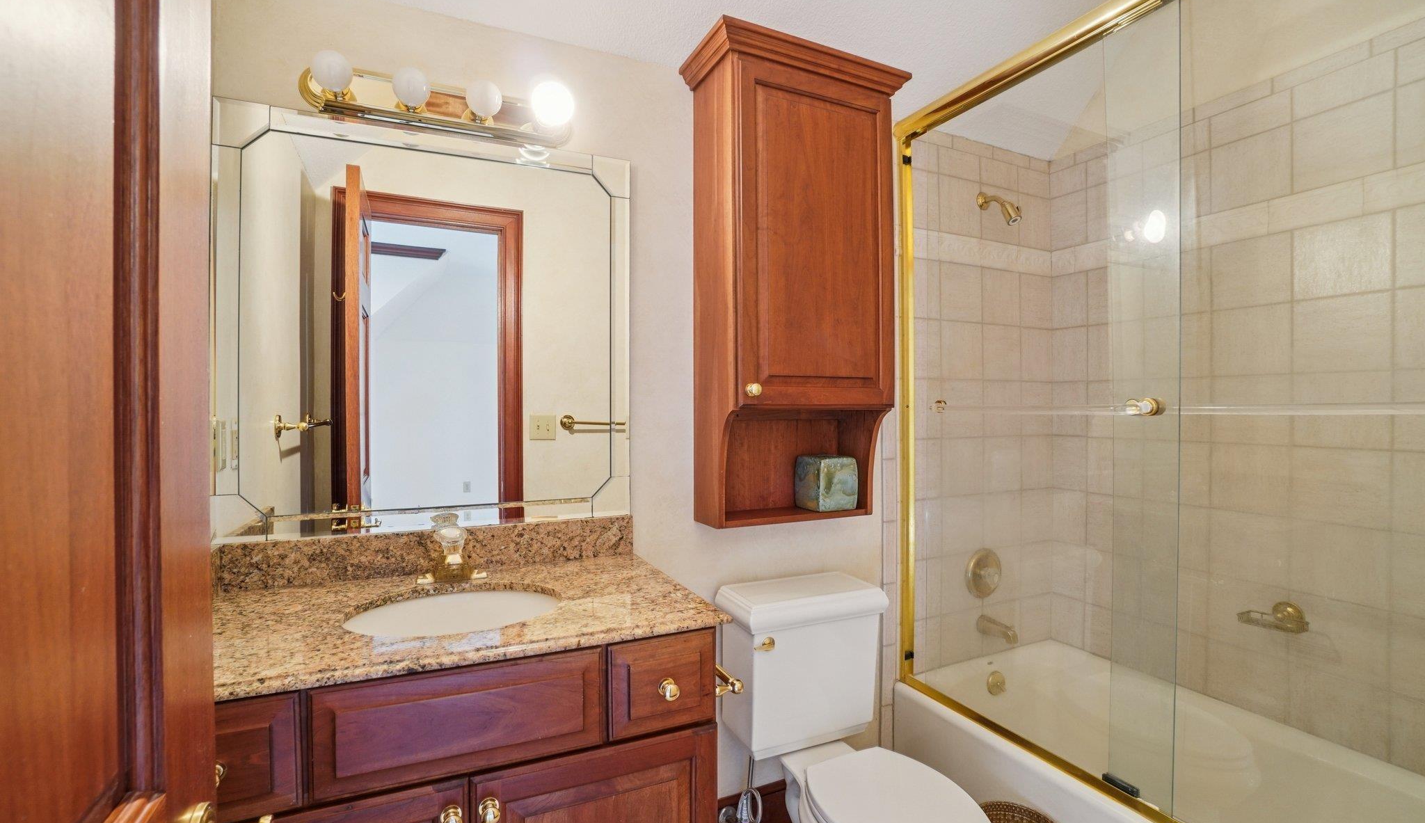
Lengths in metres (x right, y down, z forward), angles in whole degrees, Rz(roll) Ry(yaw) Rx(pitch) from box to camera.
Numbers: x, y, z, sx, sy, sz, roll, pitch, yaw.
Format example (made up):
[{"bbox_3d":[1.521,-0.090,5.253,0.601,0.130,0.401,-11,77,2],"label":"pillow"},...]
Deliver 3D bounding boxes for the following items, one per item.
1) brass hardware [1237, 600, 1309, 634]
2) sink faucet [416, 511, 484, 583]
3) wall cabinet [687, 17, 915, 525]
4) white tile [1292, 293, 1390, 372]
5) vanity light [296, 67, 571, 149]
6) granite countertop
[{"bbox_3d":[1.520,0.552,1.607,0.104,0.065,0.134,0,0,-24],"label":"brass hardware"},{"bbox_3d":[-0.566,0.310,1.296,0.154,0.128,0.133,0,0,-24],"label":"sink faucet"},{"bbox_3d":[0.231,-0.316,1.610,0.575,1.215,0.267,0,0,-24],"label":"wall cabinet"},{"bbox_3d":[1.616,-0.199,1.527,0.010,0.193,0.193,0,0,-24],"label":"white tile"},{"bbox_3d":[-0.584,-0.686,1.308,0.575,0.139,0.142,0,0,-24],"label":"vanity light"},{"bbox_3d":[-0.510,0.388,1.147,0.931,0.029,0.531,0,0,-23],"label":"granite countertop"}]

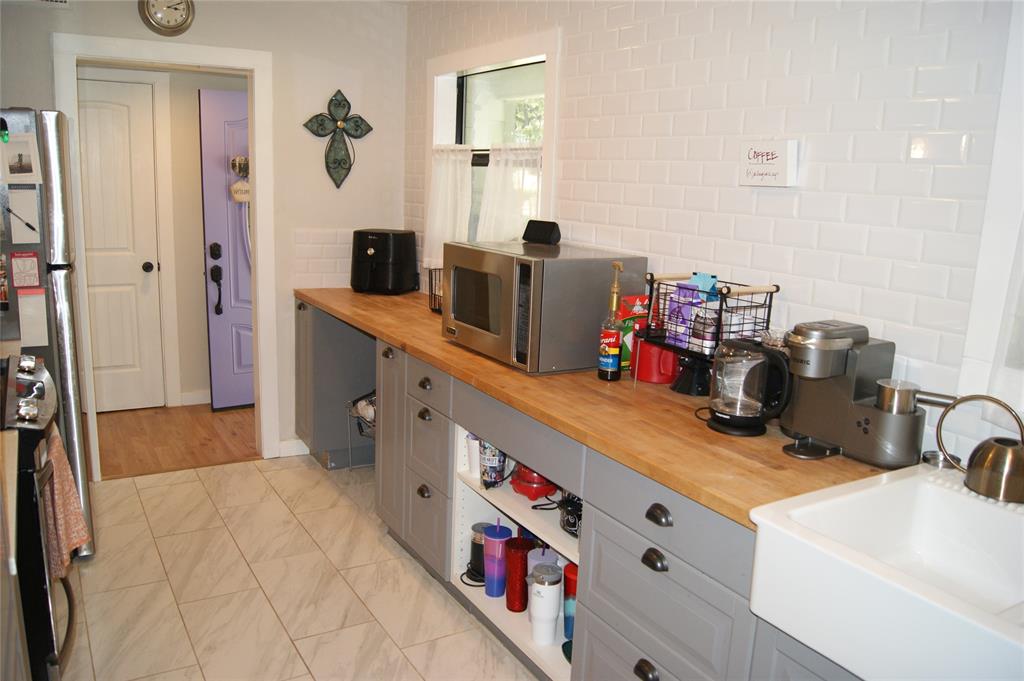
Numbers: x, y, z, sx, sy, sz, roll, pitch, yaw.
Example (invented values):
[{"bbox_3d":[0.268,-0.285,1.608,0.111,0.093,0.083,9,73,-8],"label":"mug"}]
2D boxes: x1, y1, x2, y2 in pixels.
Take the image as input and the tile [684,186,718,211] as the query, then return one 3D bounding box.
[{"bbox_3d":[0.613,-0.460,2.487,0.010,0.076,0.152,-5,14,-32],"label":"tile"}]

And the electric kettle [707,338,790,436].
[{"bbox_3d":[0.638,0.124,2.043,0.218,0.235,0.160,12,15,38],"label":"electric kettle"}]

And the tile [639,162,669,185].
[{"bbox_3d":[0.495,-0.584,2.672,0.010,0.079,0.153,-5,14,-32],"label":"tile"}]

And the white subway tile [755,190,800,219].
[{"bbox_3d":[0.771,-0.397,2.235,0.010,0.076,0.152,-5,14,-32],"label":"white subway tile"}]

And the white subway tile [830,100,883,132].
[{"bbox_3d":[0.888,-0.574,1.981,0.010,0.076,0.152,-5,14,-32],"label":"white subway tile"}]

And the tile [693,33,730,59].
[{"bbox_3d":[0.627,-0.913,2.389,0.009,0.076,0.150,-5,14,-32],"label":"tile"}]

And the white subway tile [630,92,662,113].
[{"bbox_3d":[0.468,-0.834,2.695,0.009,0.076,0.152,-7,15,-32],"label":"white subway tile"}]

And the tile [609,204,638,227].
[{"bbox_3d":[0.407,-0.457,2.811,0.009,0.076,0.150,-5,14,-32],"label":"tile"}]

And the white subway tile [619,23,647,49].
[{"bbox_3d":[0.427,-1.075,2.709,0.009,0.076,0.152,-7,15,-32],"label":"white subway tile"}]

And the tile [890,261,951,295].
[{"bbox_3d":[1.011,-0.158,1.911,0.010,0.077,0.151,-6,15,-32],"label":"tile"}]

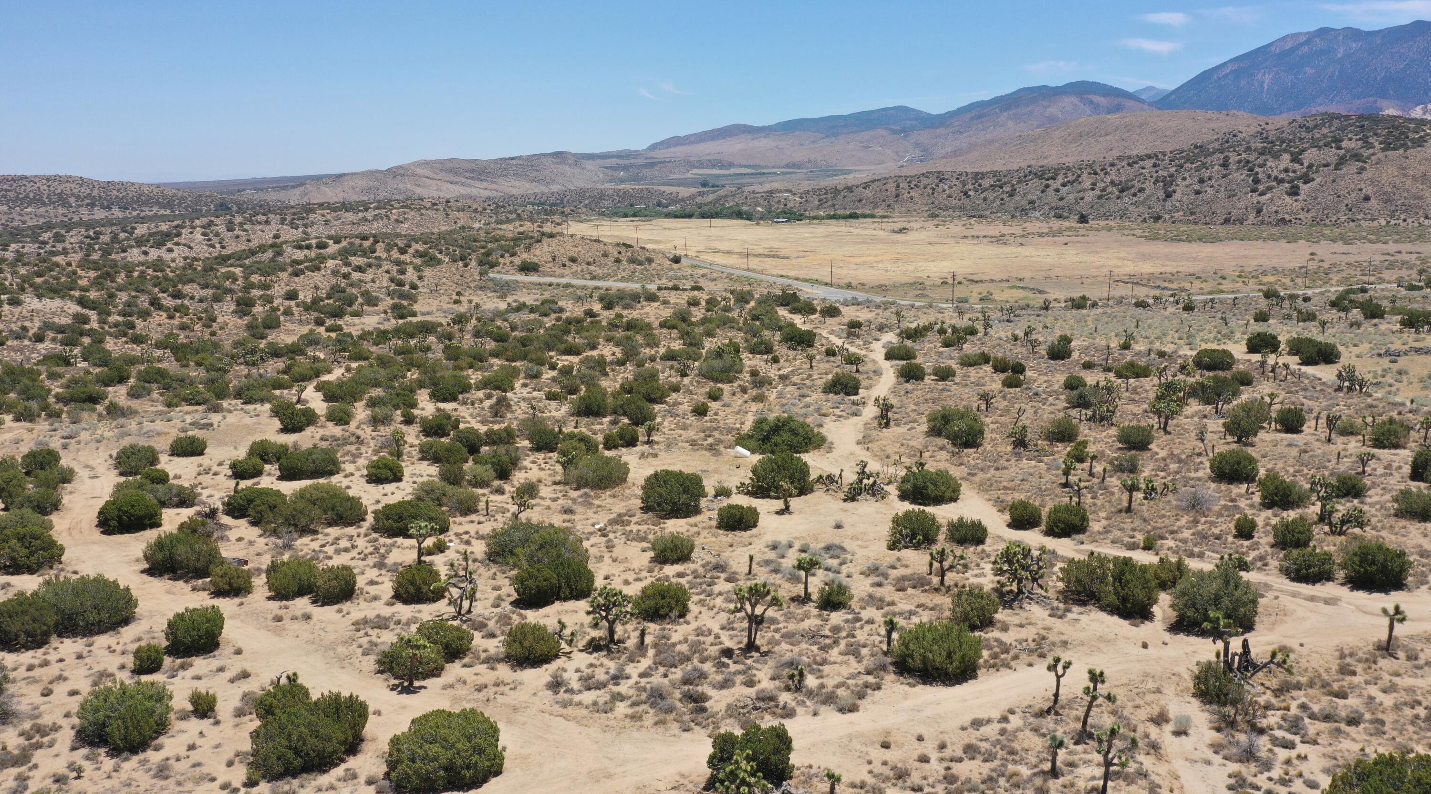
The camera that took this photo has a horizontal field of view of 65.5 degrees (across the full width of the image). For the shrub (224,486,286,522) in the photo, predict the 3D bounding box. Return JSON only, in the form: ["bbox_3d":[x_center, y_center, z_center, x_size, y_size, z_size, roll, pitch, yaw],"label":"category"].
[{"bbox_3d":[-38.097,8.785,92.214,4.770,2.430,4.060,-5,12,-23],"label":"shrub"}]

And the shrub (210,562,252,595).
[{"bbox_3d":[-35.843,13.431,82.432,2.950,2.255,2.802,-5,13,-24],"label":"shrub"}]

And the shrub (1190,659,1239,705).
[{"bbox_3d":[26.914,15.340,60.026,2.390,2.270,2.150,5,13,25],"label":"shrub"}]

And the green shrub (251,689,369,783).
[{"bbox_3d":[-19.519,16.060,53.409,5.190,3.460,4.670,-4,12,-21],"label":"green shrub"}]

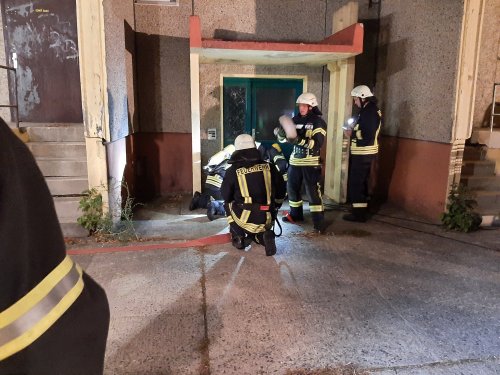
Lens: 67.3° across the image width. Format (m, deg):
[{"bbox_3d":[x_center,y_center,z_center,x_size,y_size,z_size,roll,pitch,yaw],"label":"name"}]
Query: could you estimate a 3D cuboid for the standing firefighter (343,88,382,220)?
[{"bbox_3d":[1.597,-0.459,5.332,0.520,1.880,0.550,4,11,17],"label":"standing firefighter"}]

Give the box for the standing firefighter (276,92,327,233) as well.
[{"bbox_3d":[0.691,-0.340,4.972,0.560,1.760,0.540,9,14,40],"label":"standing firefighter"}]

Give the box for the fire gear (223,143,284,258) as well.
[{"bbox_3d":[0.058,0.029,4.307,0.660,1.260,0.800,1,10,3],"label":"fire gear"}]

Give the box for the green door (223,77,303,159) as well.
[{"bbox_3d":[0.271,-0.980,7.240,1.600,2.100,0.200,-1,10,-8],"label":"green door"}]

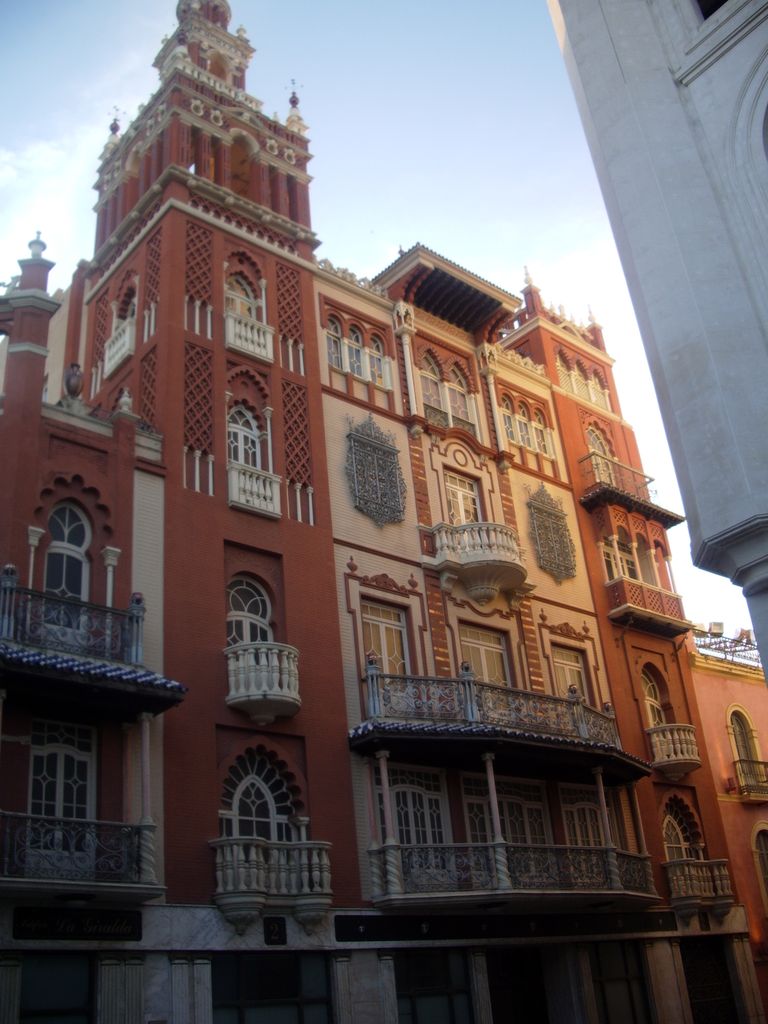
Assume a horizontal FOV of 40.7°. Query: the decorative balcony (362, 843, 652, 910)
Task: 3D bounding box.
[{"bbox_3d":[3.644,8.329,23.681,8.960,1.201,1.527,18,-35,-39],"label":"decorative balcony"}]

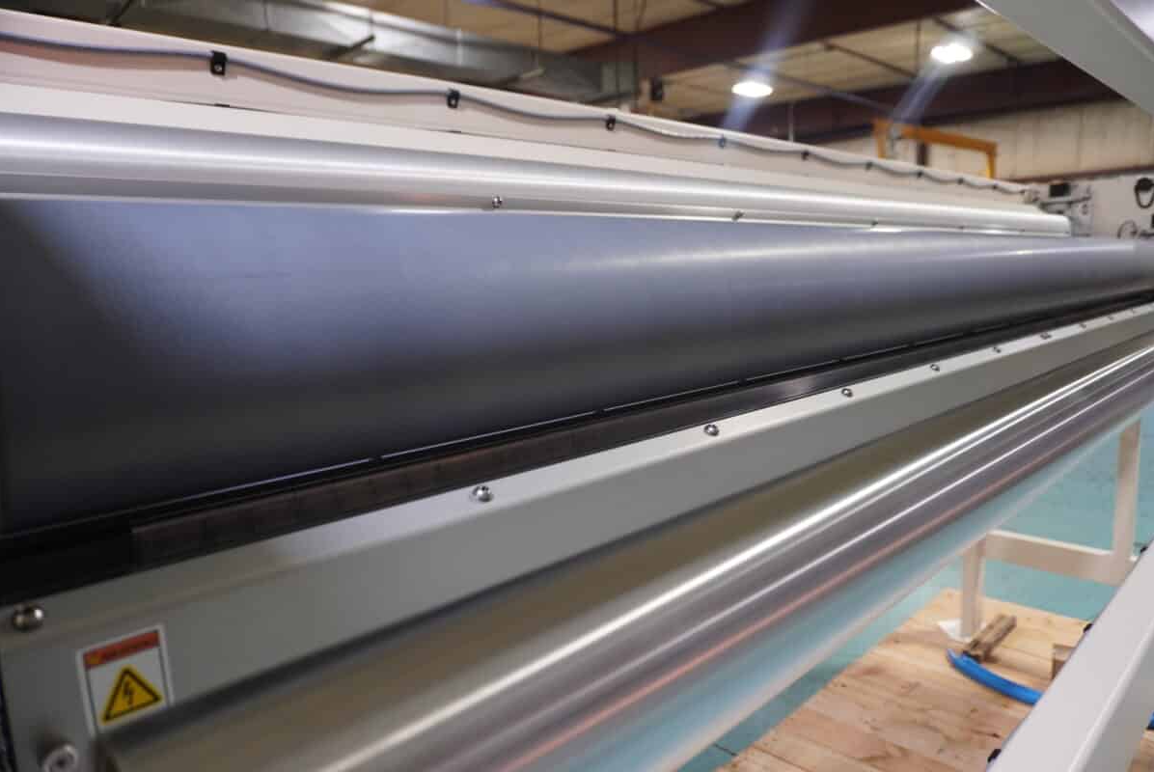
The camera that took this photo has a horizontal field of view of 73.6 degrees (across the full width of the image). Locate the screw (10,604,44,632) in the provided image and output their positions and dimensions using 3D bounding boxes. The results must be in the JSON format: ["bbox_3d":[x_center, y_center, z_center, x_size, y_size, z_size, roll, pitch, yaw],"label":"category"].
[{"bbox_3d":[-0.190,0.079,0.267,0.010,0.004,0.010,-10,51,-44],"label":"screw"}]

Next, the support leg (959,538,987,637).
[{"bbox_3d":[1.451,0.716,2.826,0.053,0.390,0.053,-10,11,-44],"label":"support leg"}]

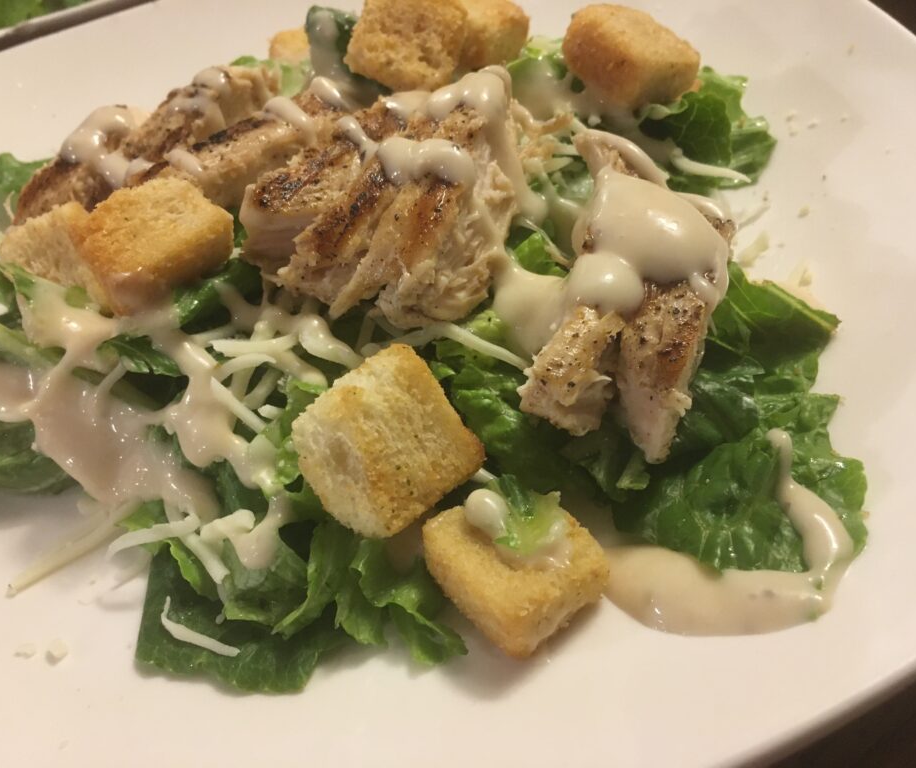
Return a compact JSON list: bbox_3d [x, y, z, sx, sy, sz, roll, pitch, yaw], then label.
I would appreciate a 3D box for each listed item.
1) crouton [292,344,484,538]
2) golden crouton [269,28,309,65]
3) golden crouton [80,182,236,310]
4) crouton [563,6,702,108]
[{"bbox_3d":[-0.016,0.011,0.175,0.024,0.027,0.025,-31,93,-25],"label":"crouton"},{"bbox_3d":[-0.042,-0.093,0.248,0.023,0.017,0.024,-3,37,-2],"label":"golden crouton"},{"bbox_3d":[-0.071,-0.034,0.202,0.029,0.023,0.017,-27,81,-22],"label":"golden crouton"},{"bbox_3d":[0.051,-0.095,0.247,0.027,0.016,0.028,-19,52,-28],"label":"crouton"}]

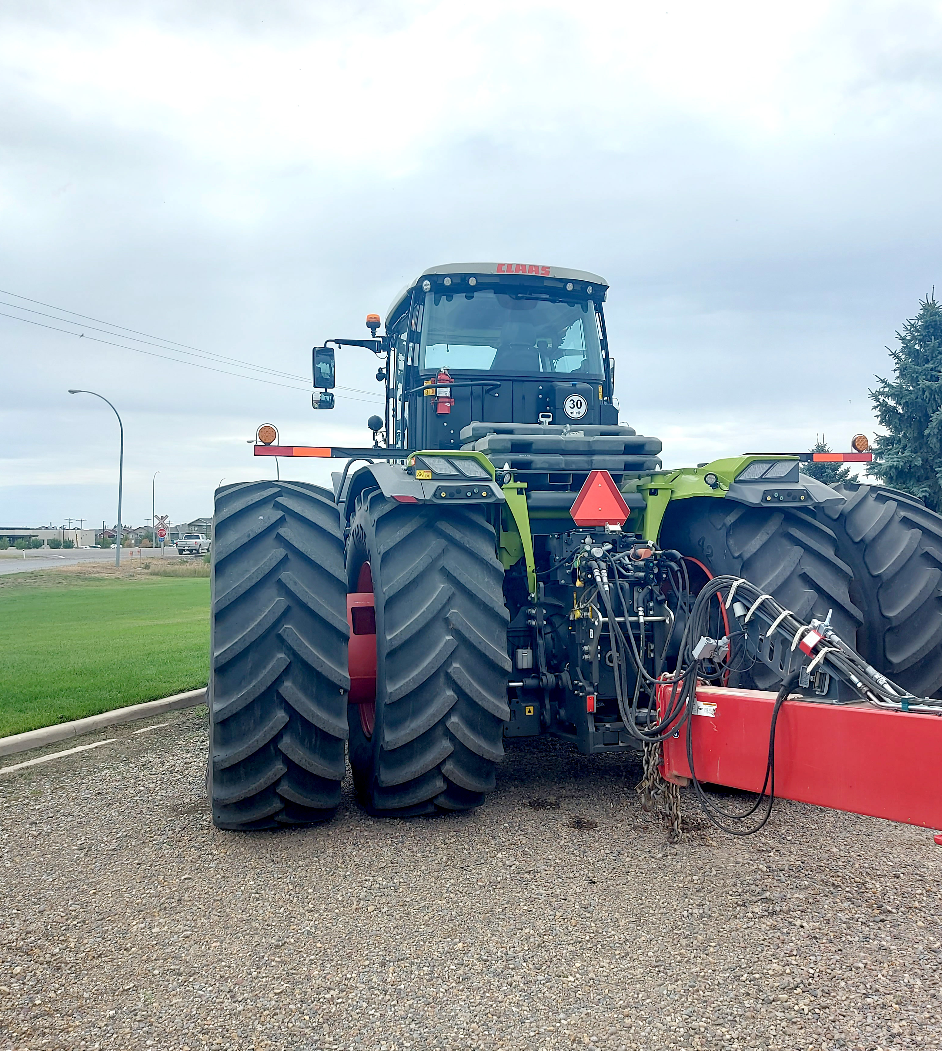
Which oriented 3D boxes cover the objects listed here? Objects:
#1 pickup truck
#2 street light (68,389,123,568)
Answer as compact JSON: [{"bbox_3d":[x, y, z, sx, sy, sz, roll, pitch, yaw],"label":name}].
[{"bbox_3d":[-24.555,1.549,86.311,2.030,1.920,5.800,0,-1,-4],"label":"pickup truck"},{"bbox_3d":[-19.674,-2.456,50.951,2.860,9.400,0.320,0,-1,-5],"label":"street light"}]

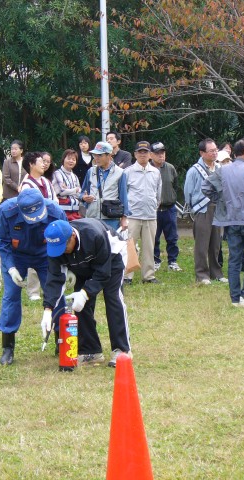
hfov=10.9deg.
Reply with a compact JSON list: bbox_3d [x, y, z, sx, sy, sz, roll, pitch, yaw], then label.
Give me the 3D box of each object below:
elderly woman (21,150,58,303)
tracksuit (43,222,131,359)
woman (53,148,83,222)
[{"bbox_3d":[-0.892,-0.151,13.790,0.460,1.570,0.350,-4,5,-32],"label":"elderly woman"},{"bbox_3d":[-0.258,0.348,9.550,0.540,1.020,0.640,3,6,37],"label":"tracksuit"},{"bbox_3d":[-0.659,-0.304,15.138,0.430,1.538,0.300,-2,5,-14],"label":"woman"}]

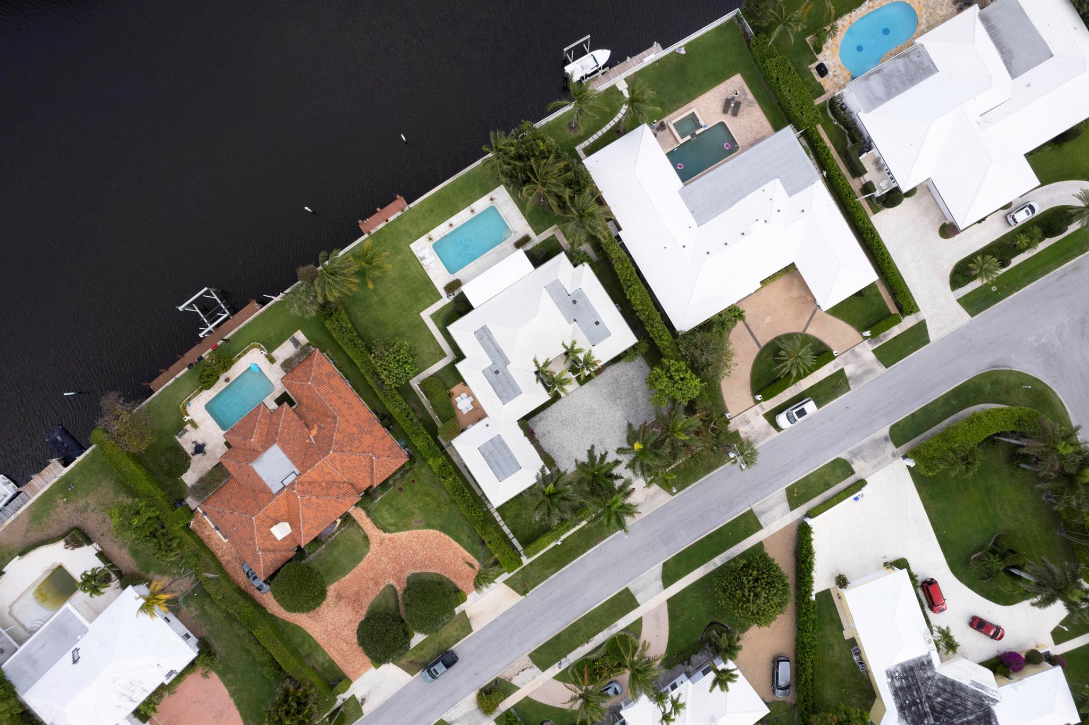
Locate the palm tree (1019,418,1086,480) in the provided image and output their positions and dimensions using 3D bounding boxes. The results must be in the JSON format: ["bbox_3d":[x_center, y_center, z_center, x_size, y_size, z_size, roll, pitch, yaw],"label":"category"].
[{"bbox_3d":[59.200,9.900,81.200,6.500,12.600,6.800,0,90,0],"label":"palm tree"}]

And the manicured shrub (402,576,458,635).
[{"bbox_3d":[-14.113,29.928,82.605,6.820,3.800,7.130,0,91,0],"label":"manicured shrub"}]

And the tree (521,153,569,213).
[{"bbox_3d":[-0.050,-21.410,83.300,6.000,9.400,6.800,0,90,0],"label":"tree"}]

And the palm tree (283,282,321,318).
[{"bbox_3d":[-30.310,-7.700,85.000,4.600,6.000,4.600,0,90,0],"label":"palm tree"}]

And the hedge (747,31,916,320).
[{"bbox_3d":[37.909,-24.315,86.720,2.300,3.000,39.800,-30,90,0],"label":"hedge"}]

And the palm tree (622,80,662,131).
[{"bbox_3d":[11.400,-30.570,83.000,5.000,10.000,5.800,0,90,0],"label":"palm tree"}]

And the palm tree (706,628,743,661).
[{"bbox_3d":[22.861,36.004,85.708,4.100,5.800,4.100,0,90,0],"label":"palm tree"}]

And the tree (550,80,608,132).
[{"bbox_3d":[4.000,-31.100,82.900,6.700,9.000,5.900,0,90,0],"label":"tree"}]

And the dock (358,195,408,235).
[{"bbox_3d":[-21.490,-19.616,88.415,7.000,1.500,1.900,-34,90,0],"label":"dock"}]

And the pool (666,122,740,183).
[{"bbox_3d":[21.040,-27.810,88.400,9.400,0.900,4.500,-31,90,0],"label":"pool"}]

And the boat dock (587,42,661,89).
[{"bbox_3d":[10.670,-39.070,88.500,11.100,0.900,1.400,-30,90,0],"label":"boat dock"}]

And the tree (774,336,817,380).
[{"bbox_3d":[30.290,-0.536,81.391,5.130,5.500,5.230,0,91,0],"label":"tree"}]

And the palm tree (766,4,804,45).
[{"bbox_3d":[28.328,-39.787,80.156,4.410,6.500,4.810,0,91,0],"label":"palm tree"}]

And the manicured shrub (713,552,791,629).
[{"bbox_3d":[26.647,29.038,85.368,9.300,6.400,9.300,0,90,0],"label":"manicured shrub"}]

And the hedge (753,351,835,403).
[{"bbox_3d":[32.940,1.840,87.400,11.300,1.200,1.300,-30,90,0],"label":"hedge"}]

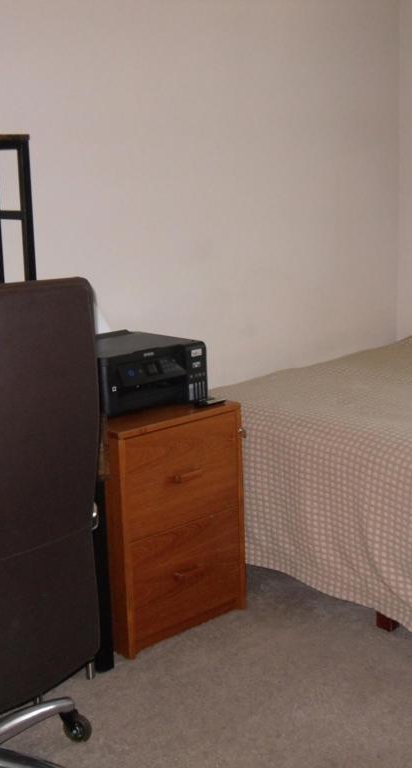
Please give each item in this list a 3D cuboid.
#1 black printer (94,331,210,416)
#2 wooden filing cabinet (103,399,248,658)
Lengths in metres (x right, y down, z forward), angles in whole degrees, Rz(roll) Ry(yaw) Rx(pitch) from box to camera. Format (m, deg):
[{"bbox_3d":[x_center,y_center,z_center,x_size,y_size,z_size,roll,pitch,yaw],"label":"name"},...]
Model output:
[{"bbox_3d":[-0.253,-0.042,3.290,0.374,0.186,0.352,-11,15,-36],"label":"black printer"},{"bbox_3d":[-0.214,0.401,3.271,0.476,0.676,0.470,-12,16,-41],"label":"wooden filing cabinet"}]

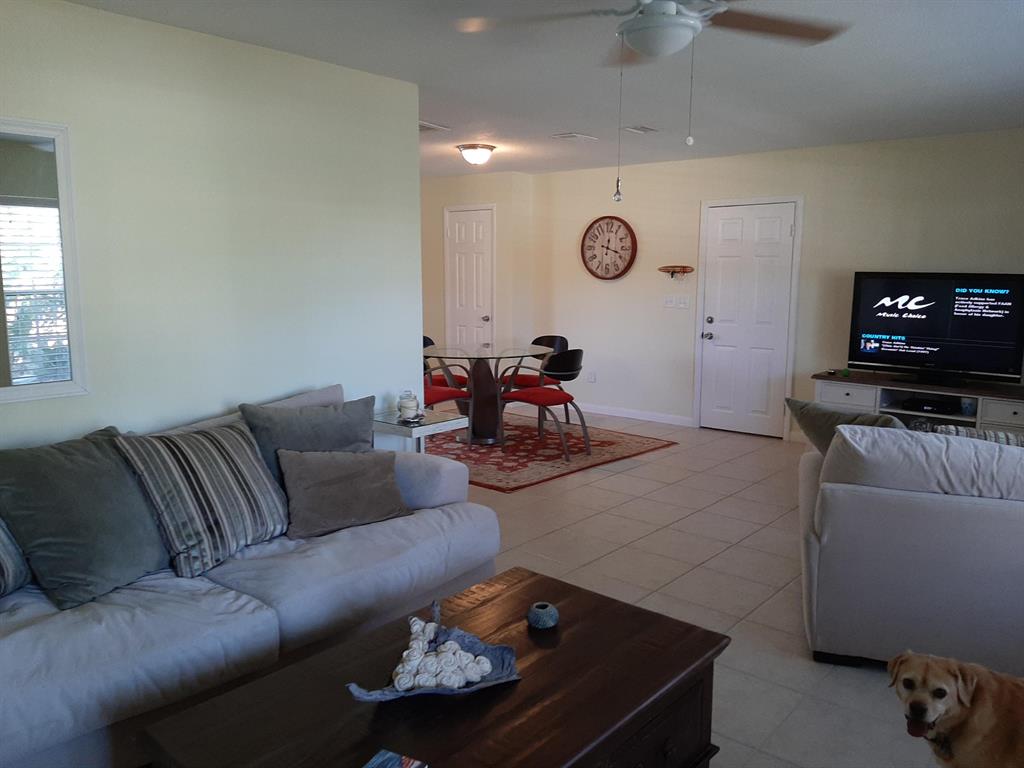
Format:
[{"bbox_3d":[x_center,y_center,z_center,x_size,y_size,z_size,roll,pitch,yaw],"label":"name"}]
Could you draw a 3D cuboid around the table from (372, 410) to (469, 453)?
[{"bbox_3d":[-0.523,0.503,4.312,0.410,0.630,0.430,8,11,40],"label":"table"}]

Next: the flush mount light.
[{"bbox_3d":[-0.277,-1.857,6.202,0.330,0.150,0.330,0,9,0],"label":"flush mount light"}]

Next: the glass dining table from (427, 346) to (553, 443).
[{"bbox_3d":[-0.269,0.096,6.556,1.210,0.770,1.210,0,9,0],"label":"glass dining table"}]

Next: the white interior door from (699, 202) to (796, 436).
[{"bbox_3d":[2.083,-0.566,6.836,0.800,2.020,0.050,8,11,40],"label":"white interior door"}]

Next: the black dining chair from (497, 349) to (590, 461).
[{"bbox_3d":[0.313,0.137,6.113,0.640,0.830,0.530,8,11,40],"label":"black dining chair"}]

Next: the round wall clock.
[{"bbox_3d":[0.967,-1.344,7.647,0.625,0.625,0.055,8,11,40],"label":"round wall clock"}]

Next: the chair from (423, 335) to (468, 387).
[{"bbox_3d":[-0.733,-0.008,6.987,0.640,0.840,0.530,8,11,40],"label":"chair"}]

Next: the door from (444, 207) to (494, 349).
[{"bbox_3d":[-0.444,-0.859,8.503,0.670,2.050,0.050,8,11,40],"label":"door"}]

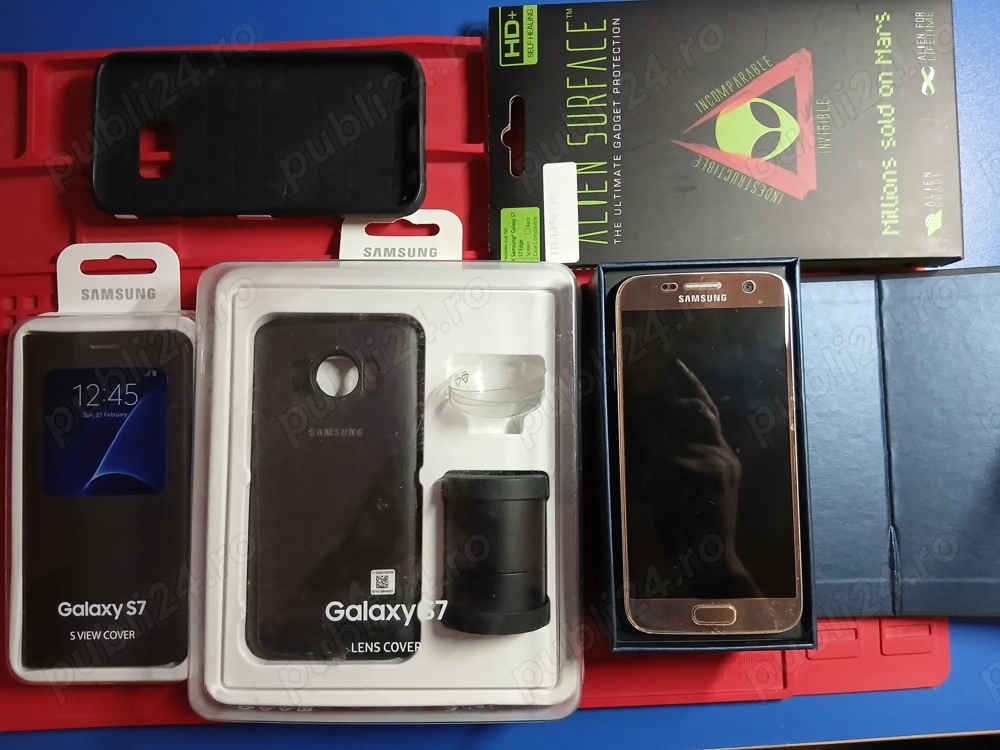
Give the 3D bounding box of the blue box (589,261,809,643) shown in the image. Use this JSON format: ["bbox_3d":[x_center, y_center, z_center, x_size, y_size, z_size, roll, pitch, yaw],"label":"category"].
[{"bbox_3d":[0.081,0.032,0.316,0.078,0.048,0.151,-1,87,1],"label":"blue box"}]

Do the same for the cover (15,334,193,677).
[{"bbox_3d":[-0.171,0.054,0.332,0.073,0.014,0.146,0,88,1],"label":"cover"}]

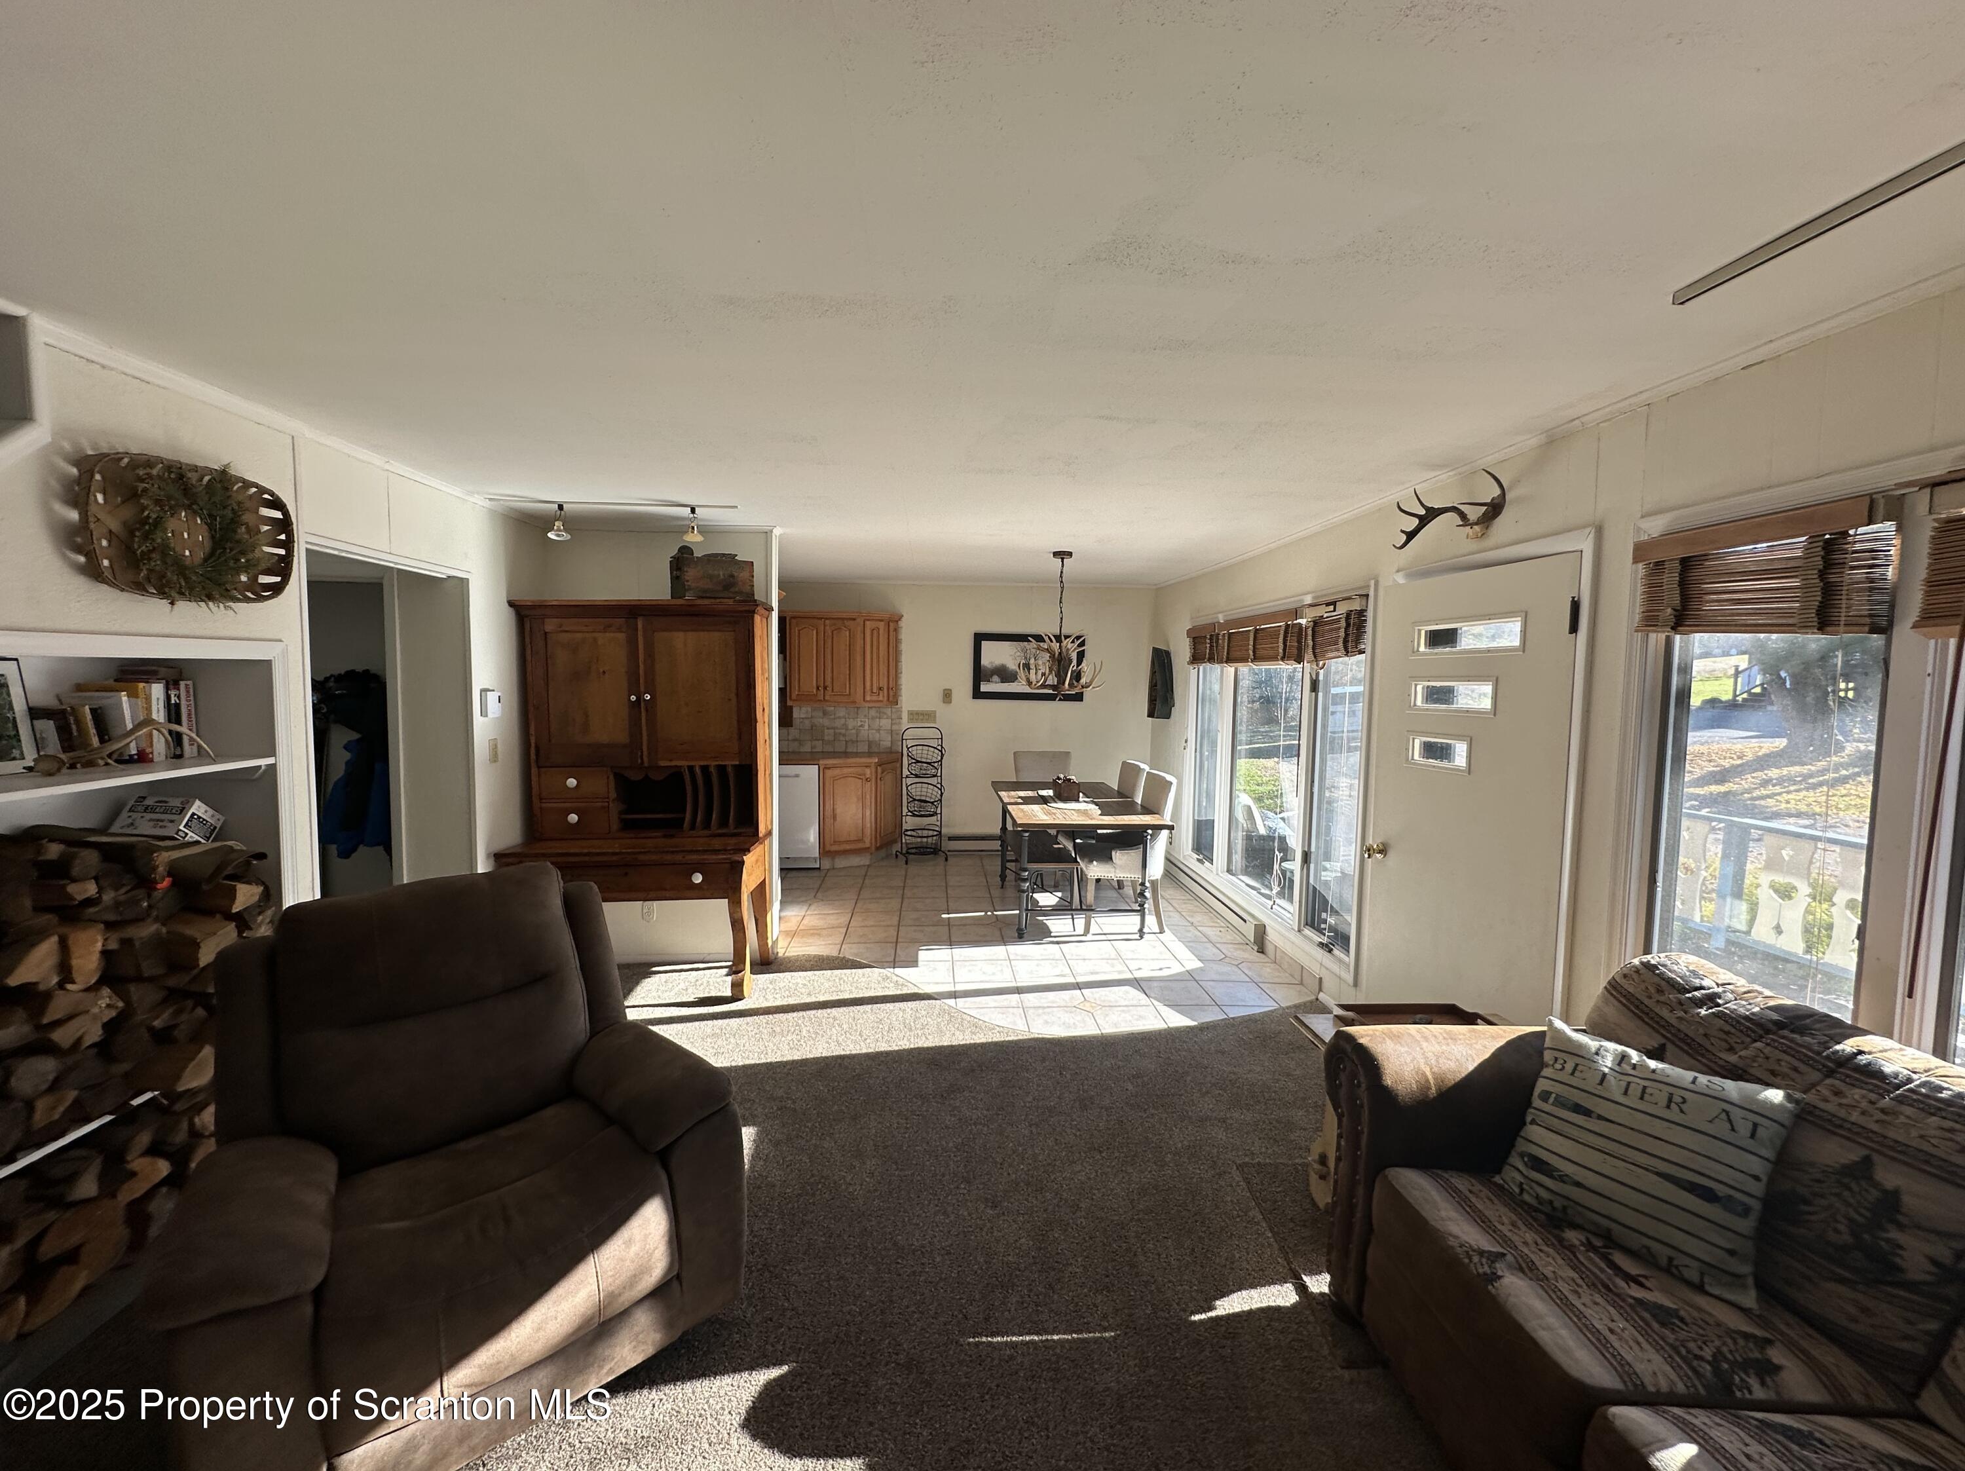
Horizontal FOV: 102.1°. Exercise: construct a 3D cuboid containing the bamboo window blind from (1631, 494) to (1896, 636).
[{"bbox_3d":[1.809,-0.368,1.897,0.086,0.288,0.596,0,4,-4],"label":"bamboo window blind"}]

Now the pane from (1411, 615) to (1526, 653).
[{"bbox_3d":[1.778,-0.365,2.923,0.035,0.107,0.536,0,4,-8],"label":"pane"}]

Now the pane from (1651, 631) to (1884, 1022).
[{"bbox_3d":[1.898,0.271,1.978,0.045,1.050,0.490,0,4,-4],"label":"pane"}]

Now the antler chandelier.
[{"bbox_3d":[0.512,-0.714,5.170,0.571,0.939,0.571,0,4,-4],"label":"antler chandelier"}]

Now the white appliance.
[{"bbox_3d":[-1.639,0.651,6.724,0.606,0.884,0.606,0,4,-4],"label":"white appliance"}]

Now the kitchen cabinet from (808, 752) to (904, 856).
[{"bbox_3d":[-1.022,0.609,6.814,0.697,0.879,0.626,0,4,-15],"label":"kitchen cabinet"}]

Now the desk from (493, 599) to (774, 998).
[{"bbox_3d":[-1.730,0.310,4.061,1.182,1.939,0.525,0,4,-4],"label":"desk"}]

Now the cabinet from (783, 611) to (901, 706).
[{"bbox_3d":[-1.180,-0.662,6.860,0.960,0.780,0.340,0,4,-4],"label":"cabinet"}]

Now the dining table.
[{"bbox_3d":[0.583,0.827,5.484,0.900,0.766,1.790,0,4,-4],"label":"dining table"}]

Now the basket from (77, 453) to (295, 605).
[{"bbox_3d":[-2.172,-0.548,2.170,0.136,0.353,0.616,0,4,-4],"label":"basket"}]

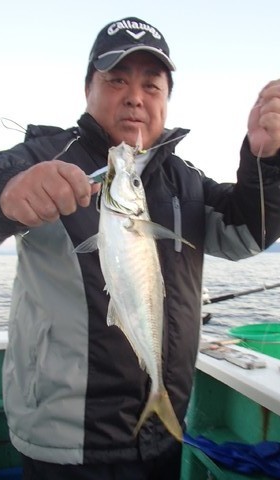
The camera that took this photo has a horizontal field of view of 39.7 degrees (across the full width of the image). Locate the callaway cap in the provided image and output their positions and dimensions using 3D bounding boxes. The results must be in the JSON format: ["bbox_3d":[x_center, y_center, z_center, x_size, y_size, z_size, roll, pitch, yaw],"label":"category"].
[{"bbox_3d":[-0.017,-0.415,0.825,0.175,0.140,0.255,0,16,-9],"label":"callaway cap"}]

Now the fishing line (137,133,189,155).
[{"bbox_3d":[0.036,-0.149,0.600,0.085,0.012,0.012,-22,0,0],"label":"fishing line"}]

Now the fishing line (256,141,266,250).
[{"bbox_3d":[0.188,-0.066,0.600,0.014,0.168,0.012,-2,-2,0],"label":"fishing line"}]

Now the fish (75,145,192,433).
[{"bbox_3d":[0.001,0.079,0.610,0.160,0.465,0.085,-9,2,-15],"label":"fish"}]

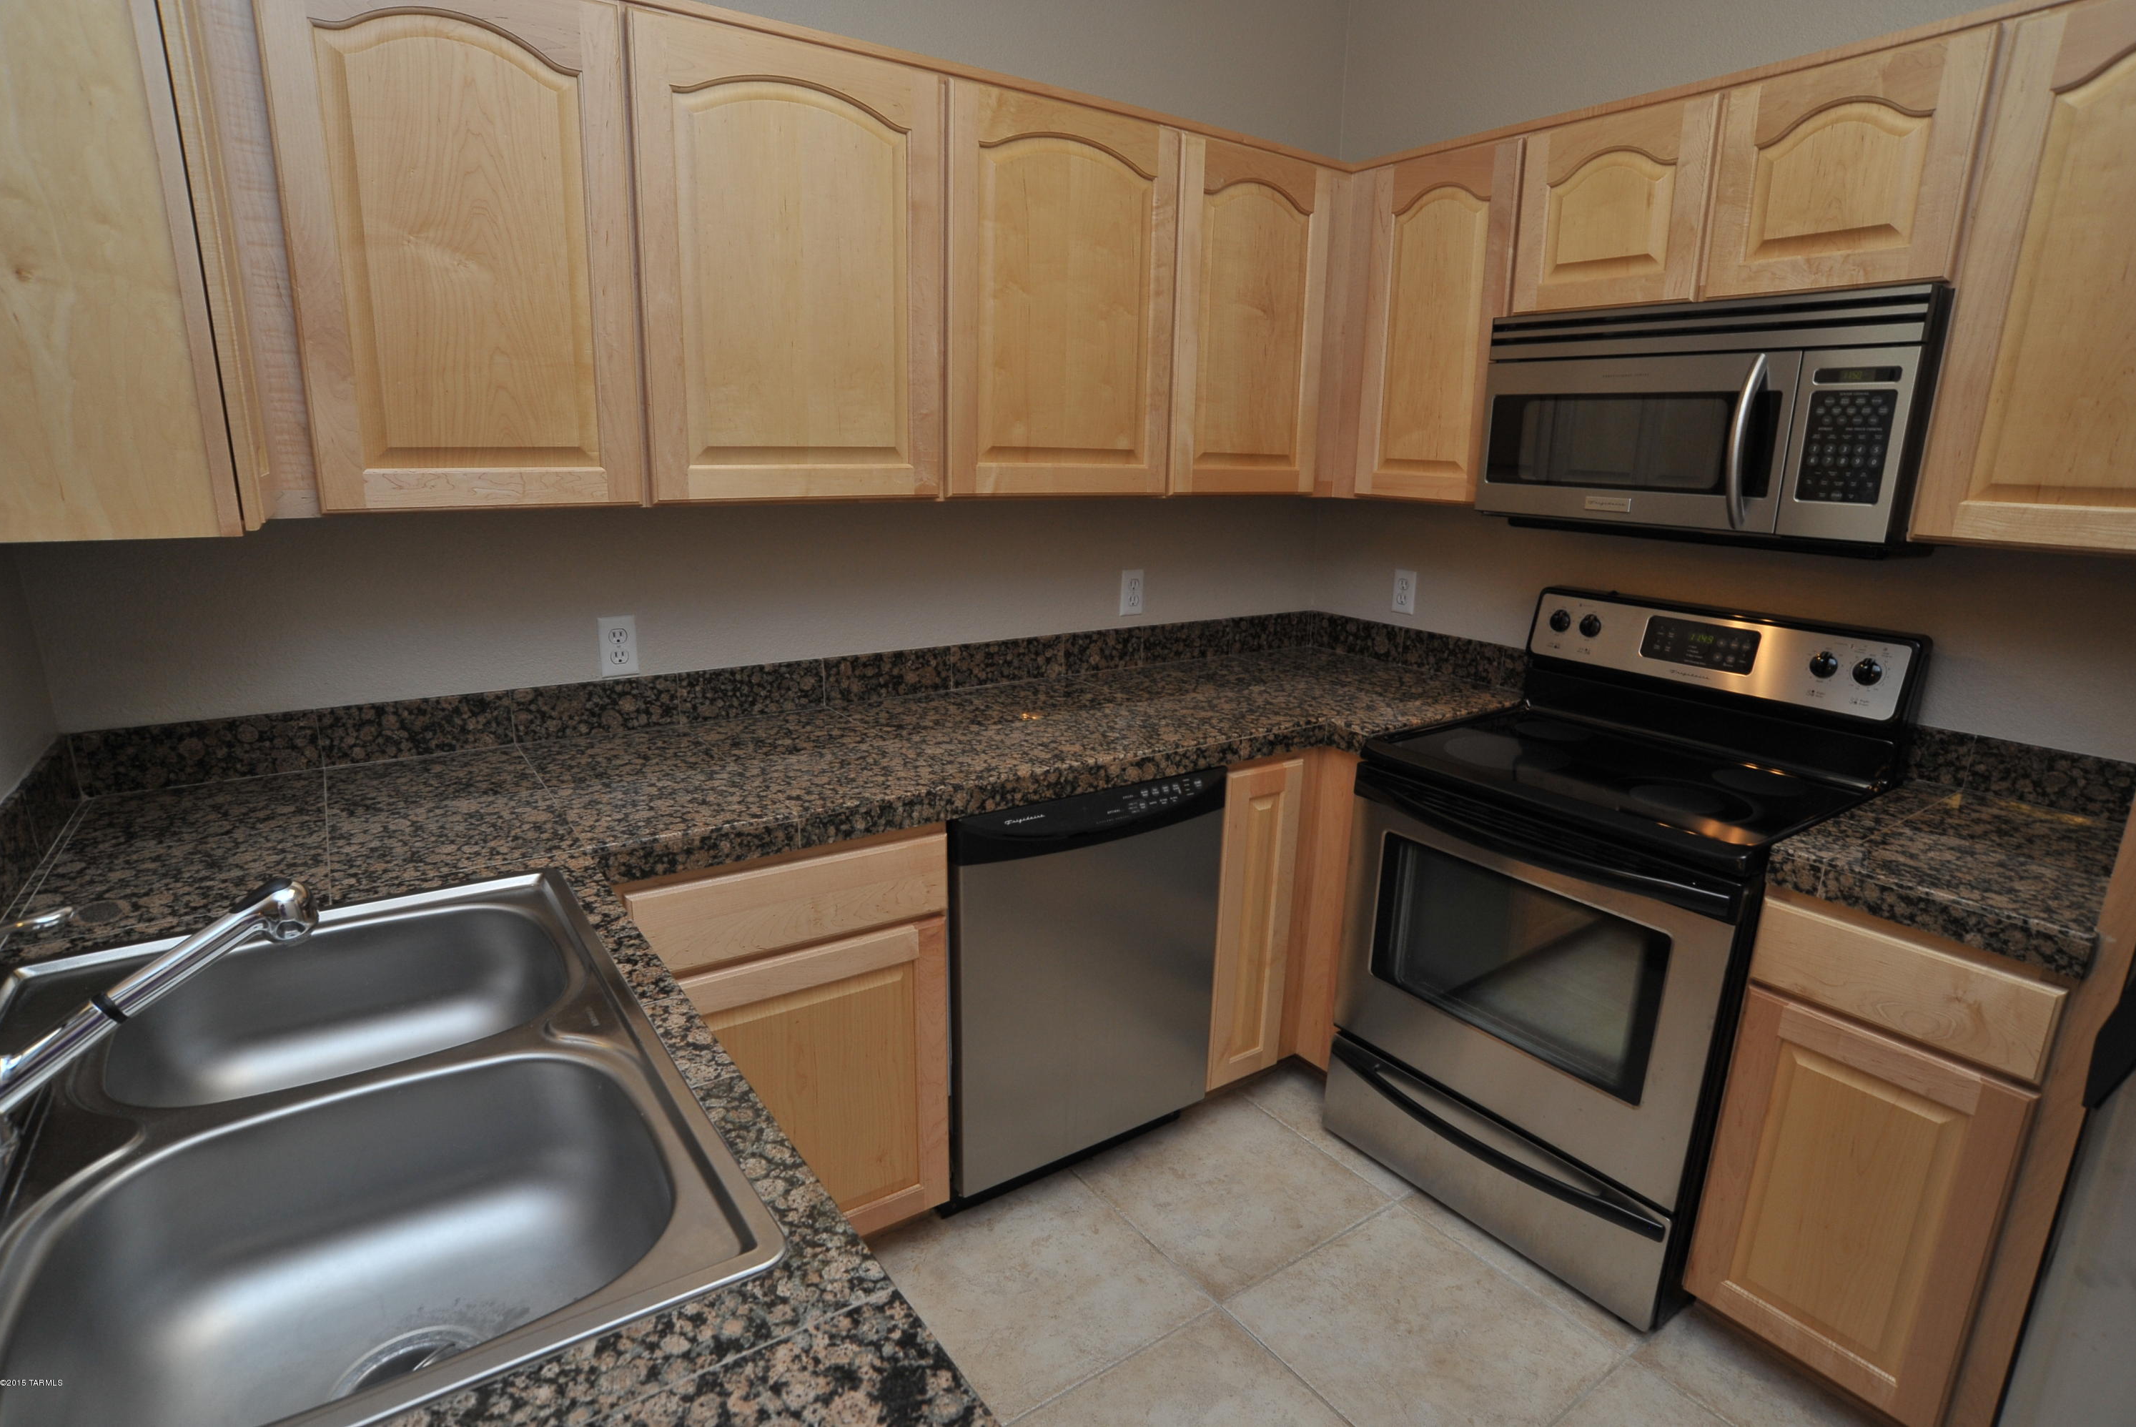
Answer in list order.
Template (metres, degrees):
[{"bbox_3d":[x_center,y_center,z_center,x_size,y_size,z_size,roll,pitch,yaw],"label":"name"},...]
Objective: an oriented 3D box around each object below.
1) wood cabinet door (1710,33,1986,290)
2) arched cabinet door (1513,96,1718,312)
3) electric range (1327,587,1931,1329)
[{"bbox_3d":[1.247,-0.867,1.740,0.020,0.340,0.366,-9,17,-34],"label":"wood cabinet door"},{"bbox_3d":[1.030,-0.948,2.041,0.020,0.340,0.366,-9,17,-34],"label":"arched cabinet door"},{"bbox_3d":[1.077,0.401,2.205,0.676,1.209,0.754,-8,17,-35],"label":"electric range"}]

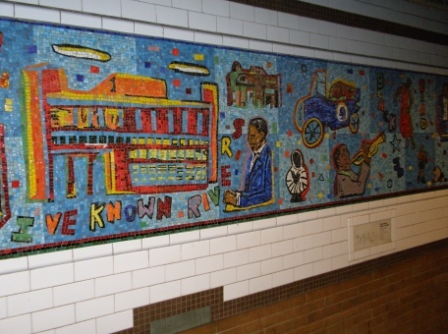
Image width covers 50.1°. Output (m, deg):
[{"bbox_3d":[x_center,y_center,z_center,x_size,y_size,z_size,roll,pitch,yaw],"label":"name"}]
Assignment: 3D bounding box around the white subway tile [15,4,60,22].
[{"bbox_3d":[-0.643,-0.526,1.649,0.152,0.042,0.015,-3,4,-38],"label":"white subway tile"}]

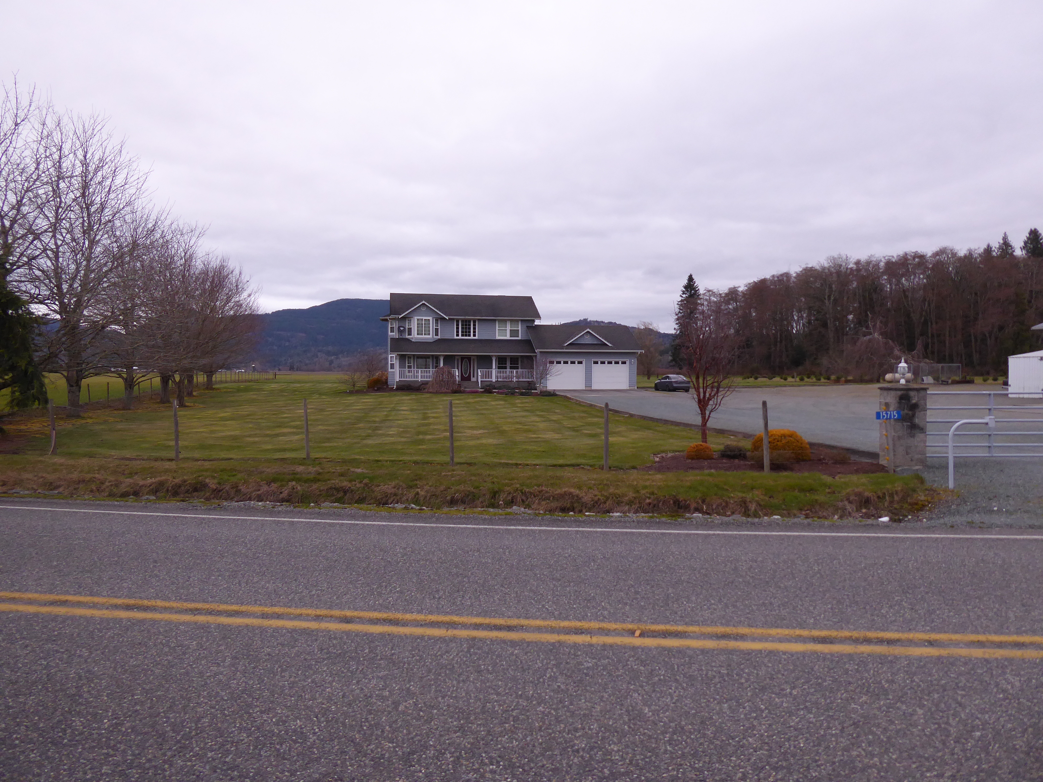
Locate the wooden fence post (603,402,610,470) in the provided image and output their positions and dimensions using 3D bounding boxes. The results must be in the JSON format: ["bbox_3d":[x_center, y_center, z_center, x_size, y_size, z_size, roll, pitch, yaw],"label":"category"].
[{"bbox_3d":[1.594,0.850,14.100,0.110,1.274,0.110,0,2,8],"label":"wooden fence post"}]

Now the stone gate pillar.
[{"bbox_3d":[7.298,0.685,14.400,0.670,1.570,0.670,0,2,6],"label":"stone gate pillar"}]

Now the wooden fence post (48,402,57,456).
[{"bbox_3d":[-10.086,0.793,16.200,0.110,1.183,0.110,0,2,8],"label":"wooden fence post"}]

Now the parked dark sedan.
[{"bbox_3d":[12.954,-0.652,64.800,1.800,1.440,4.600,0,2,-10],"label":"parked dark sedan"}]

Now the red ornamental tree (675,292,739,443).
[{"bbox_3d":[4.316,-0.483,17.500,1.414,3.521,1.414,0,2,0],"label":"red ornamental tree"}]

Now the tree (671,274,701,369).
[{"bbox_3d":[47.680,-18.956,215.000,10.001,28.840,10.001,0,2,0],"label":"tree"}]

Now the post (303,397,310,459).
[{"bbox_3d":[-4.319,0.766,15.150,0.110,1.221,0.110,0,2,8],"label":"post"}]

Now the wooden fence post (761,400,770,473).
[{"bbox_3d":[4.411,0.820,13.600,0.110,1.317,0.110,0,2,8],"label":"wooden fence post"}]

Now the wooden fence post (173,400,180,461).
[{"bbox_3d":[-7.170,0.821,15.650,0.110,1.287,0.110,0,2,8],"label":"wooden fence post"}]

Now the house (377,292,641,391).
[{"bbox_3d":[-1.333,-4.449,67.704,22.100,8.350,10.400,0,2,-11],"label":"house"}]

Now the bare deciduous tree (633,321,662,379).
[{"bbox_3d":[22.563,-7.266,135.000,4.965,10.442,4.965,0,2,0],"label":"bare deciduous tree"}]

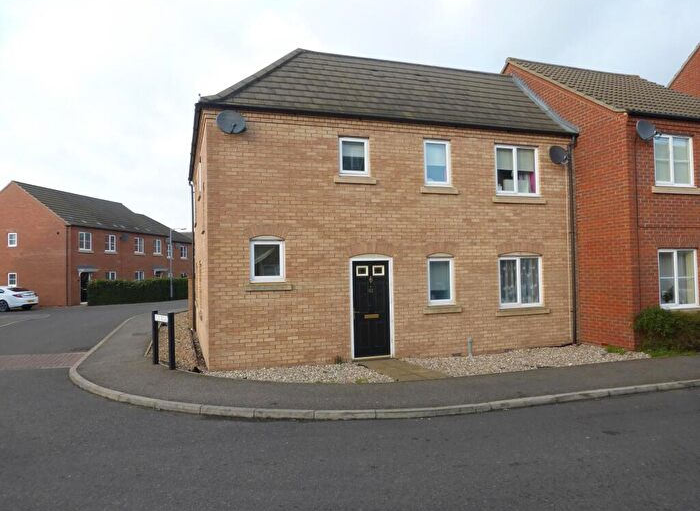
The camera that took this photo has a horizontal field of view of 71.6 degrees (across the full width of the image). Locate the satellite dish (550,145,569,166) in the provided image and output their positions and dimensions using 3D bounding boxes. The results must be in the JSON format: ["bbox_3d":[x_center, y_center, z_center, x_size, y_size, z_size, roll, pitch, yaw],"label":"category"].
[{"bbox_3d":[4.799,-2.301,11.169,0.500,0.430,0.320,0,-1,-28],"label":"satellite dish"}]

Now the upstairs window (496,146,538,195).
[{"bbox_3d":[3.865,-1.928,11.197,1.160,1.131,0.080,-1,-1,-18],"label":"upstairs window"}]

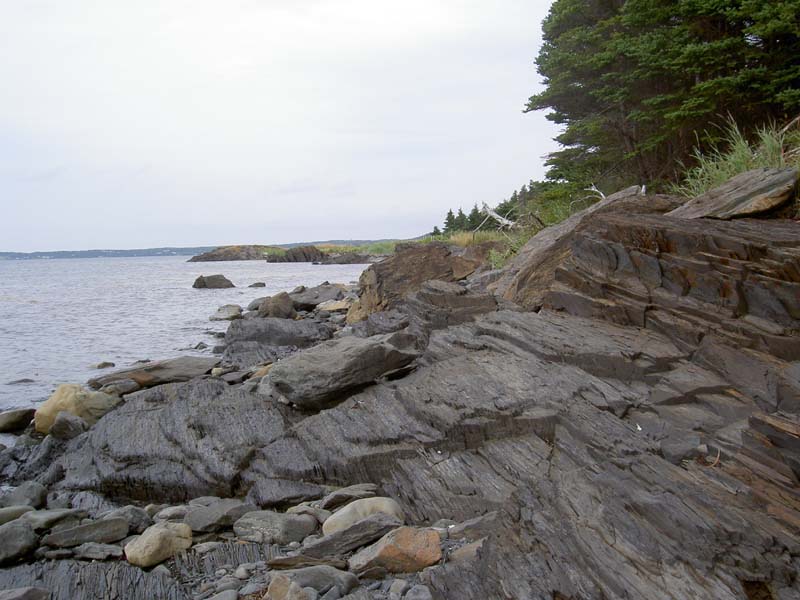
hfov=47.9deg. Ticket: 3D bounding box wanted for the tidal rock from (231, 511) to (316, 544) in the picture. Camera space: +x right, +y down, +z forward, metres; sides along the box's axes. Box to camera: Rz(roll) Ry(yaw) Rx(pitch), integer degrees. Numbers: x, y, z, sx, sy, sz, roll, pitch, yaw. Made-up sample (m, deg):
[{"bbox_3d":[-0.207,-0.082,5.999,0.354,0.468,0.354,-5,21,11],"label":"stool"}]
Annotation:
[{"bbox_3d":[-0.711,1.290,5.109,0.460,0.165,0.320,-1,3,0],"label":"tidal rock"}]

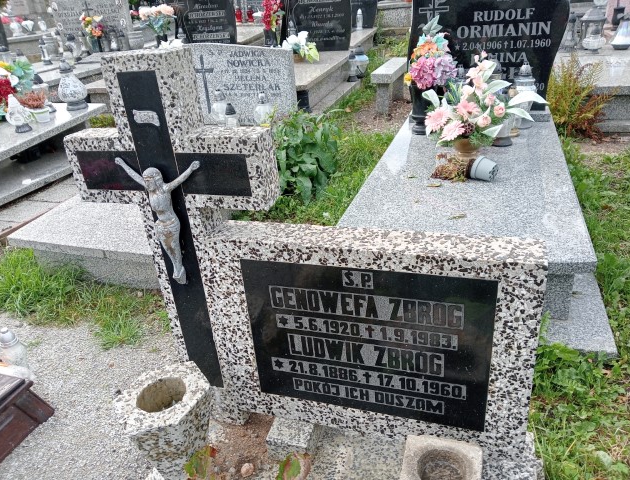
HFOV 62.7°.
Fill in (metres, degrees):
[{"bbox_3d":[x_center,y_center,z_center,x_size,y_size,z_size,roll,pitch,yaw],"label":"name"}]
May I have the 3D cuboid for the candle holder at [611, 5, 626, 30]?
[{"bbox_3d":[3.452,-2.514,5.853,0.159,0.220,0.159,4,27,19],"label":"candle holder"}]

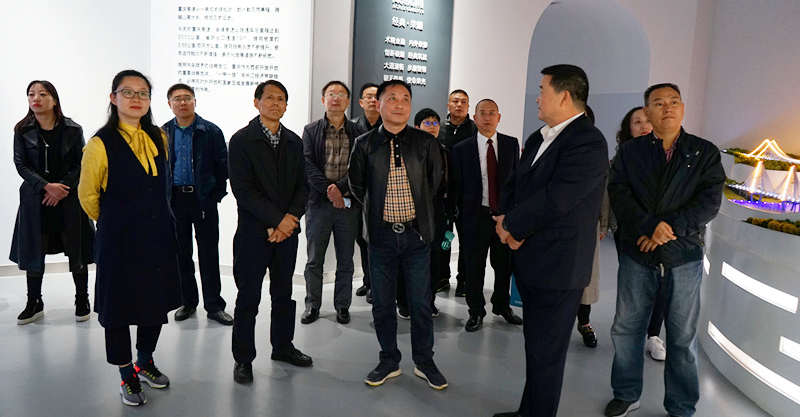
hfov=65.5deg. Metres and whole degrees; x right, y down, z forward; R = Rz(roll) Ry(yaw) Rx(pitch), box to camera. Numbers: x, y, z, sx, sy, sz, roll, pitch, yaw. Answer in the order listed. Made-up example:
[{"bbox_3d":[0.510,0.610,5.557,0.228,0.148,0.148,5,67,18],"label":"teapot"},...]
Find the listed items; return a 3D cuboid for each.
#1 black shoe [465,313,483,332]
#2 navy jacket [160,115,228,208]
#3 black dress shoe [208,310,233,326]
[{"bbox_3d":[0.553,0.832,4.676,0.105,0.105,0.285,5,8,17],"label":"black shoe"},{"bbox_3d":[-1.481,-0.310,4.416,0.550,0.710,0.320,1,8,-14],"label":"navy jacket"},{"bbox_3d":[-1.321,0.786,4.587,0.280,0.106,0.100,8,9,35],"label":"black dress shoe"}]

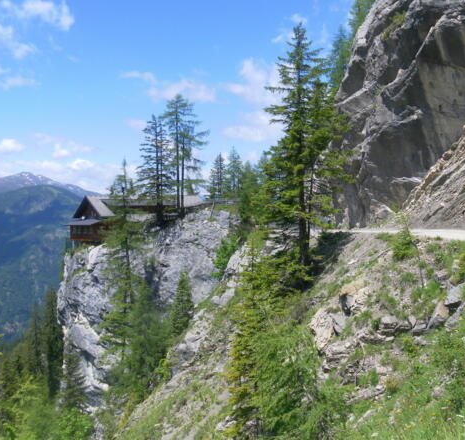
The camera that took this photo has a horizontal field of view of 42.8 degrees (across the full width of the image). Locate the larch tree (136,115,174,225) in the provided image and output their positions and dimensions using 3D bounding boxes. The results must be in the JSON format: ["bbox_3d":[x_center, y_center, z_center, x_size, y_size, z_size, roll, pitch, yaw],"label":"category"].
[{"bbox_3d":[-10.516,-6.808,80.000,5.123,14.830,4.867,0,1,0],"label":"larch tree"}]

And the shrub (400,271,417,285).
[{"bbox_3d":[6.229,2.035,21.000,0.637,0.495,0.573,0,1,0],"label":"shrub"}]

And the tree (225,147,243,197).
[{"bbox_3d":[0.327,-7.765,97.000,2.942,8.500,2.942,0,1,0],"label":"tree"}]

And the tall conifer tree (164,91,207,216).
[{"bbox_3d":[-6.495,-8.844,82.000,6.080,16.997,5.472,0,1,0],"label":"tall conifer tree"}]

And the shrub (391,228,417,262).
[{"bbox_3d":[6.667,0.911,23.000,1.008,1.318,0.907,0,1,0],"label":"shrub"}]

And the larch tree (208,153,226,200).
[{"bbox_3d":[-2.562,-6.884,95.000,2.882,7.845,2.882,0,1,0],"label":"larch tree"}]

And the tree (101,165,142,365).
[{"bbox_3d":[-10.475,3.916,56.000,4.152,19.063,3.945,0,1,0],"label":"tree"}]

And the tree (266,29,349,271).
[{"bbox_3d":[3.866,-3.944,31.000,4.493,12.747,3.819,0,1,0],"label":"tree"}]

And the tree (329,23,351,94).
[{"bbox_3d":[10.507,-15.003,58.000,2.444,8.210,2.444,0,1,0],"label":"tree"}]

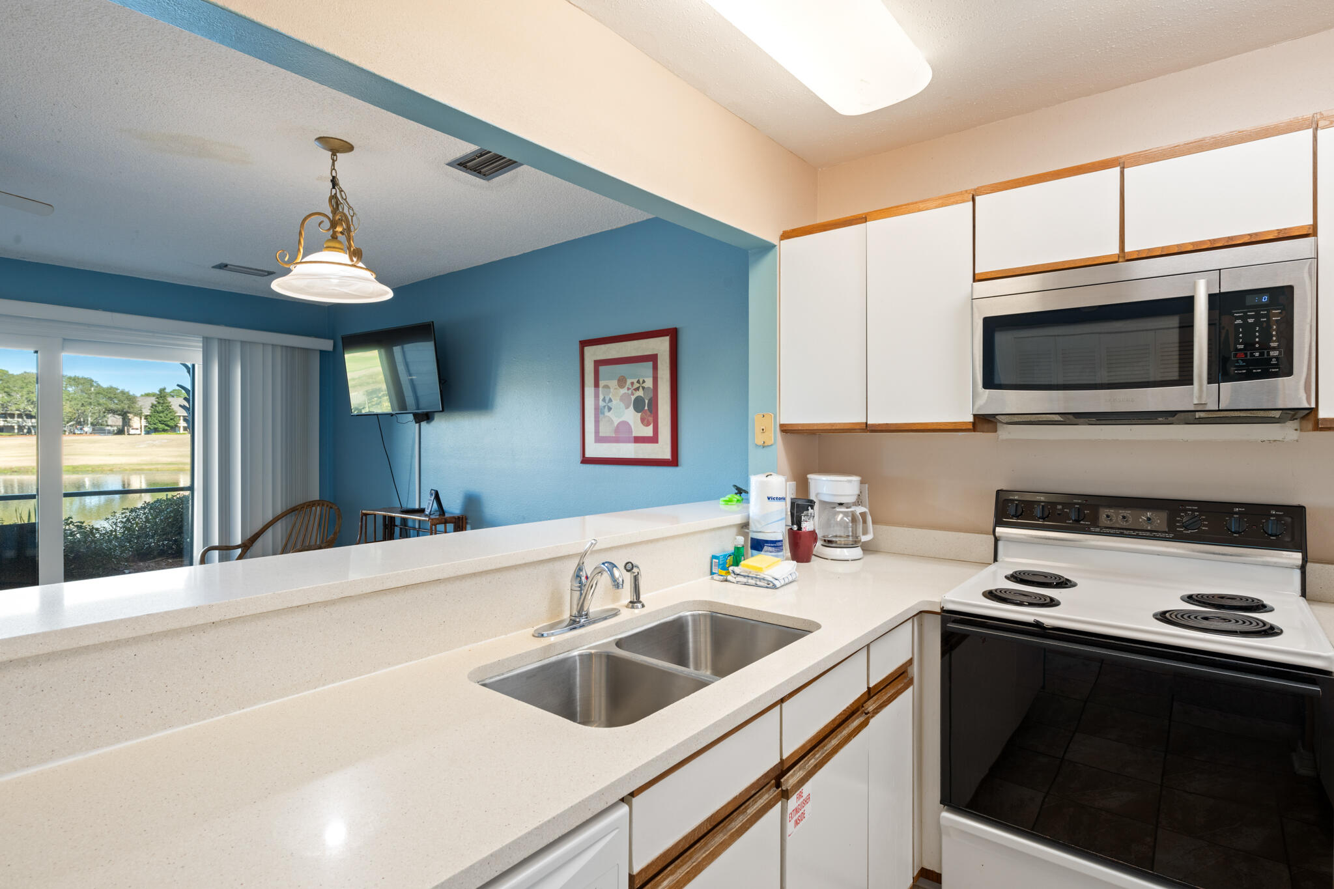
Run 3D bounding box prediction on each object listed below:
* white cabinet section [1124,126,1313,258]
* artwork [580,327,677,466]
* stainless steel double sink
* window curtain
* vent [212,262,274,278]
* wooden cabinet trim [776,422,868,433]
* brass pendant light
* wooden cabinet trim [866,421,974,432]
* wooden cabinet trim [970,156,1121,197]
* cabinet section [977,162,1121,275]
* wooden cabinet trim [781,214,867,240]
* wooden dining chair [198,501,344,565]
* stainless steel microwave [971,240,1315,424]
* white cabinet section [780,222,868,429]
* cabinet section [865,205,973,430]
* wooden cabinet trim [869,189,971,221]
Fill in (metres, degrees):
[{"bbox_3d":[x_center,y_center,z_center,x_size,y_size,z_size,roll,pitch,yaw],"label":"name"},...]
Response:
[{"bbox_3d":[1.501,-0.638,1.840,0.376,0.258,0.320,0,1,39],"label":"white cabinet section"},{"bbox_3d":[-0.210,-0.230,3.461,0.675,0.685,0.030,1,1,39],"label":"artwork"},{"bbox_3d":[0.000,0.550,1.422,0.420,0.210,0.790,0,1,39],"label":"stainless steel double sink"},{"bbox_3d":[-3.068,0.244,5.073,0.100,2.070,0.810,1,1,39],"label":"window curtain"},{"bbox_3d":[-2.805,-1.149,4.424,0.190,0.020,0.310,0,1,39],"label":"vent"},{"bbox_3d":[0.561,-0.060,2.405,0.325,0.030,0.022,1,1,39],"label":"wooden cabinet trim"},{"bbox_3d":[-1.259,-0.854,2.514,0.410,0.562,0.410,0,1,39],"label":"brass pendant light"},{"bbox_3d":[0.828,-0.058,2.192,0.338,0.030,0.022,1,1,39],"label":"wooden cabinet trim"},{"bbox_3d":[1.118,-0.784,1.973,0.380,0.030,0.025,0,1,39],"label":"wooden cabinet trim"},{"bbox_3d":[1.202,-0.645,2.079,0.376,0.265,0.320,0,1,39],"label":"cabinet section"},{"bbox_3d":[0.558,-0.778,2.390,0.325,0.033,0.022,1,1,39],"label":"wooden cabinet trim"},{"bbox_3d":[-2.610,0.859,4.559,0.630,0.900,0.660,0,1,12],"label":"wooden dining chair"},{"bbox_3d":[1.342,-0.283,1.944,0.760,0.425,0.400,0,1,39],"label":"stainless steel microwave"},{"bbox_3d":[0.654,-0.412,2.517,0.333,0.706,0.320,0,1,39],"label":"white cabinet section"},{"bbox_3d":[0.918,-0.411,2.307,0.341,0.709,0.320,0,1,39],"label":"cabinet section"},{"bbox_3d":[0.833,-0.781,2.205,0.342,0.034,0.025,0,1,39],"label":"wooden cabinet trim"}]

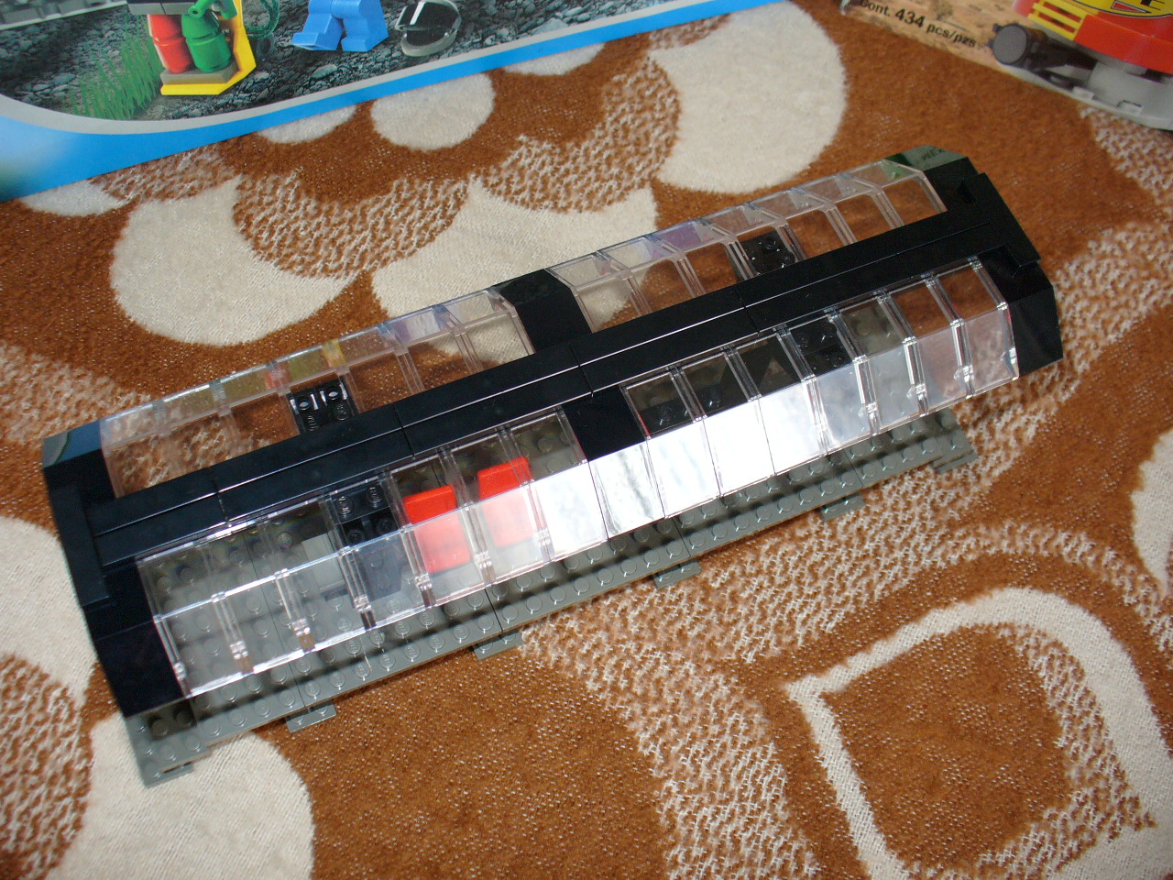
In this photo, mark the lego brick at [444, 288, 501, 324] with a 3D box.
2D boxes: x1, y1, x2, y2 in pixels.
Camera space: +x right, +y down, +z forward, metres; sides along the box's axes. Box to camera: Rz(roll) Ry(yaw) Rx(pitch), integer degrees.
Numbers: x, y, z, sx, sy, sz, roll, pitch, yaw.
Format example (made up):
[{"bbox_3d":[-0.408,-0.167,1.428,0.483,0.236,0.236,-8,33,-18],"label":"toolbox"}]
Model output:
[{"bbox_3d":[-0.029,-0.034,0.336,0.016,0.006,0.021,-20,28,-13],"label":"lego brick"}]

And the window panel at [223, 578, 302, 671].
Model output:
[{"bbox_3d":[-0.077,0.044,0.298,0.016,0.003,0.022,-20,110,-13],"label":"window panel"}]

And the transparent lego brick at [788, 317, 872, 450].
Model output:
[{"bbox_3d":[0.065,-0.016,0.337,0.016,0.015,0.035,-20,69,-13],"label":"transparent lego brick"}]

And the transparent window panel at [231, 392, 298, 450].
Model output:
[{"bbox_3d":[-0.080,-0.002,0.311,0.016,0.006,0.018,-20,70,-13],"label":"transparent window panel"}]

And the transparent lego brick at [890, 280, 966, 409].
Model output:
[{"bbox_3d":[0.093,-0.027,0.344,0.016,0.015,0.035,-20,69,-13],"label":"transparent lego brick"}]

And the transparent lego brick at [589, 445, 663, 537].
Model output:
[{"bbox_3d":[0.010,0.012,0.319,0.016,0.003,0.022,-20,110,-13],"label":"transparent lego brick"}]

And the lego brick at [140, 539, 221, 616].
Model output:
[{"bbox_3d":[-0.096,0.034,0.295,0.016,0.003,0.016,-20,69,-13],"label":"lego brick"}]

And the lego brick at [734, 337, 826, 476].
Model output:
[{"bbox_3d":[0.050,-0.011,0.333,0.016,0.015,0.035,-20,69,-13],"label":"lego brick"}]

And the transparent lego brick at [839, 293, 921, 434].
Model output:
[{"bbox_3d":[0.078,-0.022,0.339,0.016,0.017,0.036,-20,70,-13],"label":"transparent lego brick"}]

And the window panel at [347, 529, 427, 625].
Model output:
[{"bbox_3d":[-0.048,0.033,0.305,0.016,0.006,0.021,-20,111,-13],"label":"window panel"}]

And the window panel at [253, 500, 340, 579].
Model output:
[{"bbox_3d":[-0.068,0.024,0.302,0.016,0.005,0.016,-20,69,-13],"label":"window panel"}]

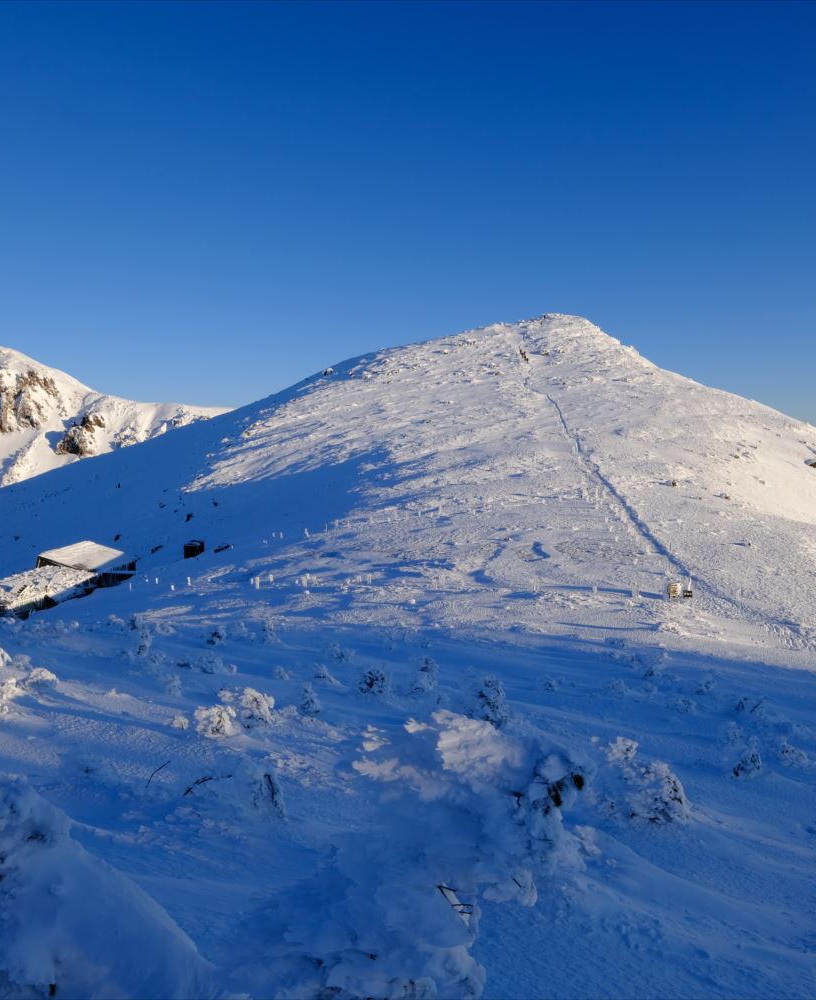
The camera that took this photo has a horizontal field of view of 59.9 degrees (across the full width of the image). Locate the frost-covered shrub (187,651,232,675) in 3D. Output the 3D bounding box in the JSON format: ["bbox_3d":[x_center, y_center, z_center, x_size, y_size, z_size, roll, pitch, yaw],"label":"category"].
[{"bbox_3d":[-6.871,5.636,24.500,1.540,0.754,1.078,0,5,0],"label":"frost-covered shrub"}]

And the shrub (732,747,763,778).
[{"bbox_3d":[4.877,3.782,10.200,0.456,0.449,0.410,0,5,0],"label":"shrub"}]

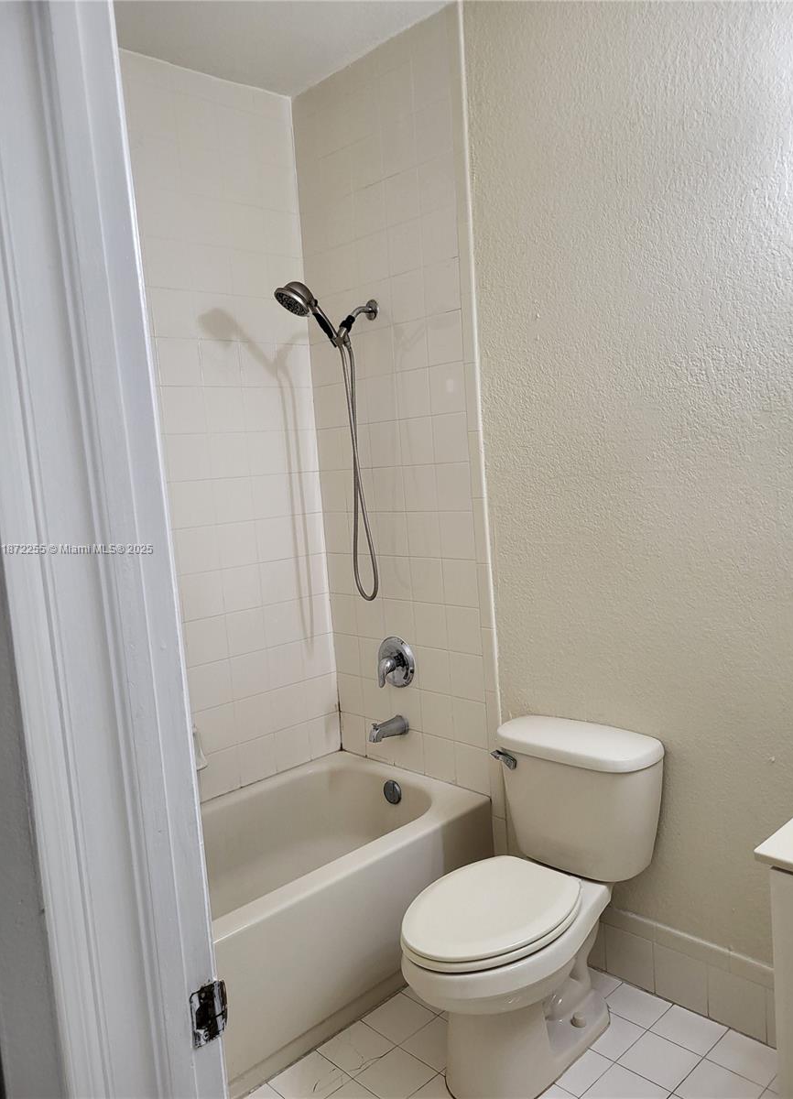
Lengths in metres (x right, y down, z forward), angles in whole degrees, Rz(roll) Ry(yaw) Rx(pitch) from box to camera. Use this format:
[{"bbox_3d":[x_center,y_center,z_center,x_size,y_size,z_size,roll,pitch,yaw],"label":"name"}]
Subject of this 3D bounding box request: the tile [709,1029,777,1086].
[{"bbox_3d":[0.854,1.242,2.008,0.134,0.010,0.150,-10,8,-43],"label":"tile"}]

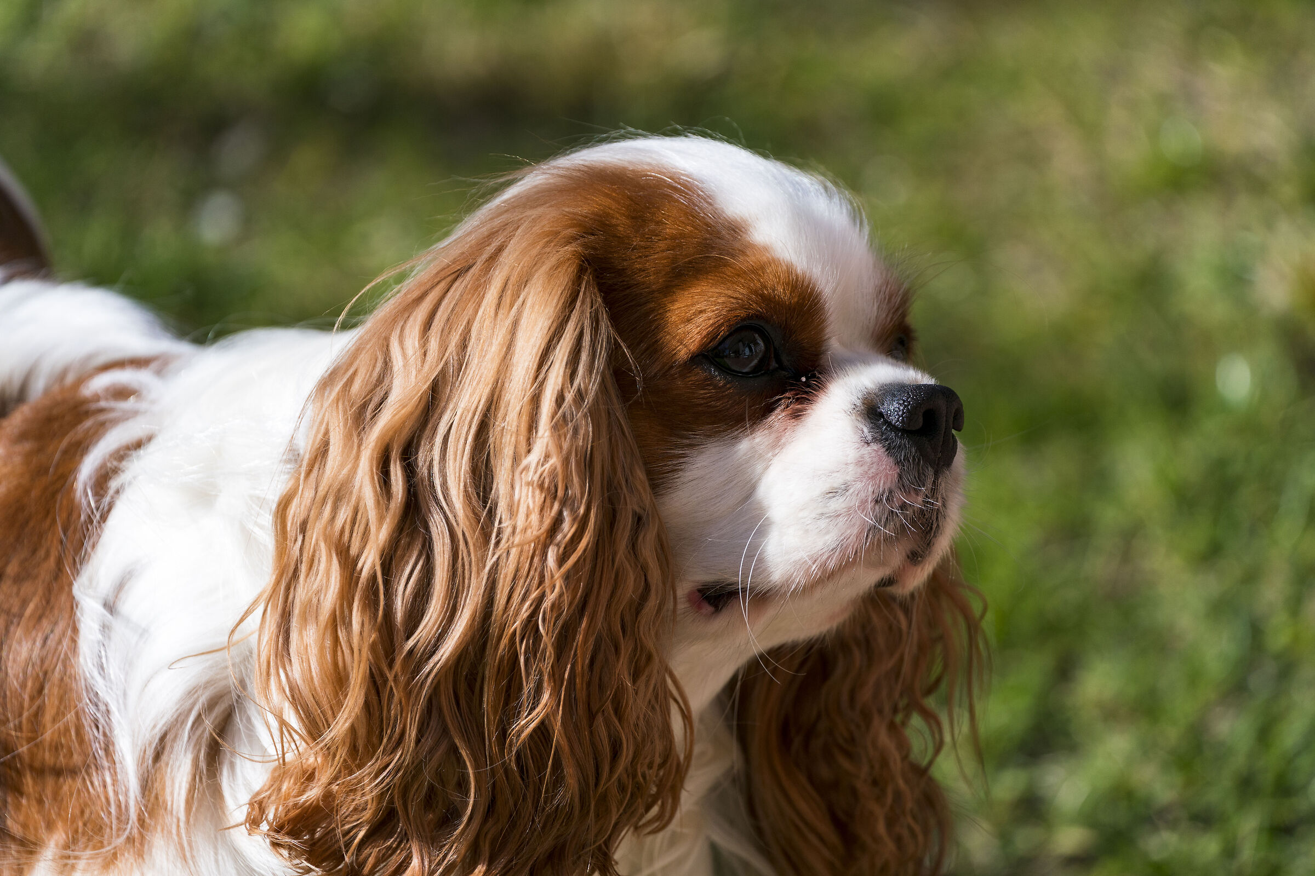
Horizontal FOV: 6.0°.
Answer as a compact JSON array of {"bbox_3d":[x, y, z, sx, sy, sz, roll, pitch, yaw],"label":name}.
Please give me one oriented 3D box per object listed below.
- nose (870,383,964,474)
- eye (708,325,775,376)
[{"bbox_3d":[0.074,-0.003,3.596,0.019,0.025,0.029,6,12,44],"label":"nose"},{"bbox_3d":[0.024,-0.025,3.604,0.018,0.015,0.010,-6,5,-26],"label":"eye"}]

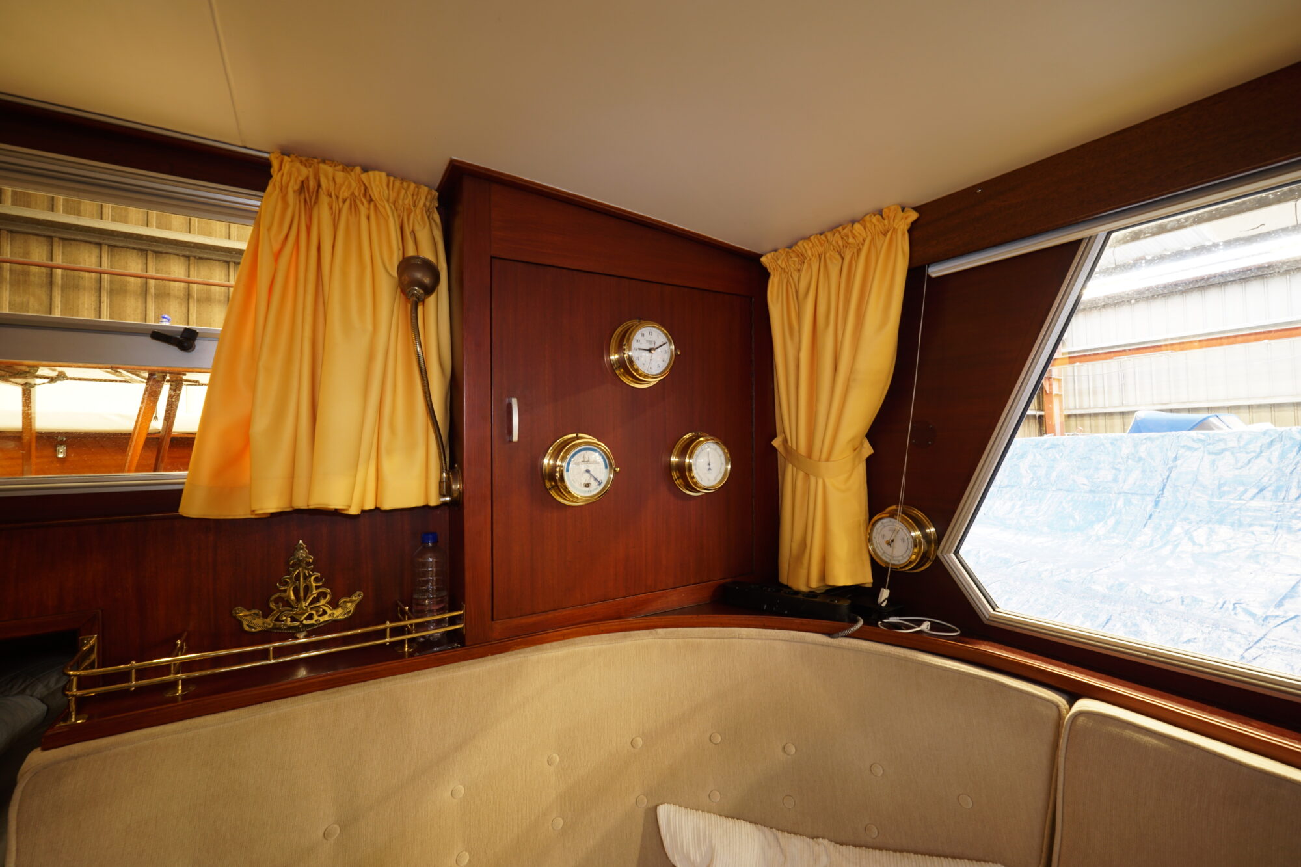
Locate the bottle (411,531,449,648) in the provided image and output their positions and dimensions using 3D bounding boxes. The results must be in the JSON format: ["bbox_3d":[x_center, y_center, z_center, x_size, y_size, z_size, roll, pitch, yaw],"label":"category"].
[{"bbox_3d":[-0.427,0.296,1.055,0.065,0.210,0.065,0,0,-30],"label":"bottle"}]

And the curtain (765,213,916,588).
[{"bbox_3d":[0.424,-0.035,1.215,0.110,0.815,0.400,0,0,-30],"label":"curtain"}]

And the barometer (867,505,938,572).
[{"bbox_3d":[0.534,0.228,1.166,0.054,0.150,0.150,-8,4,-29],"label":"barometer"}]

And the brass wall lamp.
[{"bbox_3d":[-0.426,-0.100,1.042,0.110,0.485,0.085,0,0,-30],"label":"brass wall lamp"}]

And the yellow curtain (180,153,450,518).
[{"bbox_3d":[-0.590,-0.180,0.999,0.420,0.635,0.085,0,0,-30],"label":"yellow curtain"}]

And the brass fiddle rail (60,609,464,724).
[{"bbox_3d":[-0.619,0.358,0.936,0.555,0.080,0.125,0,0,-30],"label":"brass fiddle rail"}]

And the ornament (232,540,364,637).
[{"bbox_3d":[-0.648,0.290,1.006,0.200,0.180,0.025,0,0,-30],"label":"ornament"}]

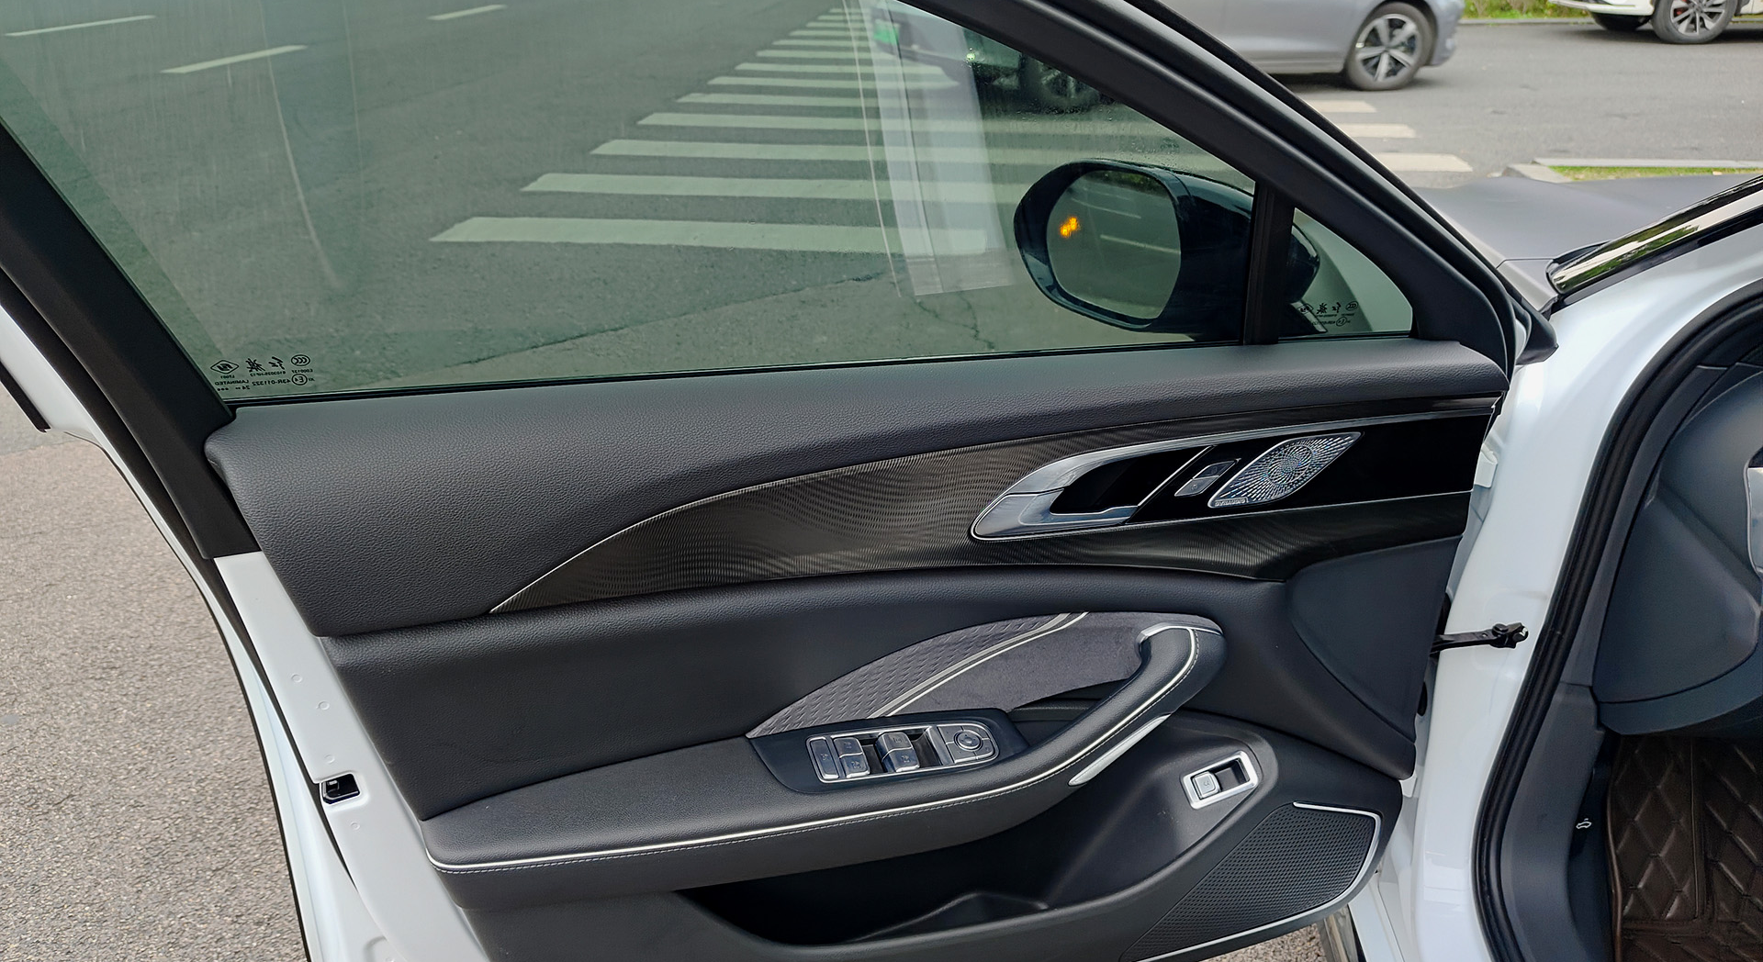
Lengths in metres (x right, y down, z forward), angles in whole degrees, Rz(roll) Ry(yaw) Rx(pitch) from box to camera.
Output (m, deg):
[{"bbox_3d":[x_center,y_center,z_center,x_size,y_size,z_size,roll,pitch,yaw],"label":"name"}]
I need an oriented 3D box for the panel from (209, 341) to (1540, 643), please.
[{"bbox_3d":[0.033,0.011,0.919,0.975,0.175,0.095,-4,25,-14],"label":"panel"}]

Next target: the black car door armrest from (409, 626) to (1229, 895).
[{"bbox_3d":[-0.028,0.216,0.948,0.625,0.150,0.105,-7,26,-12],"label":"black car door armrest"}]

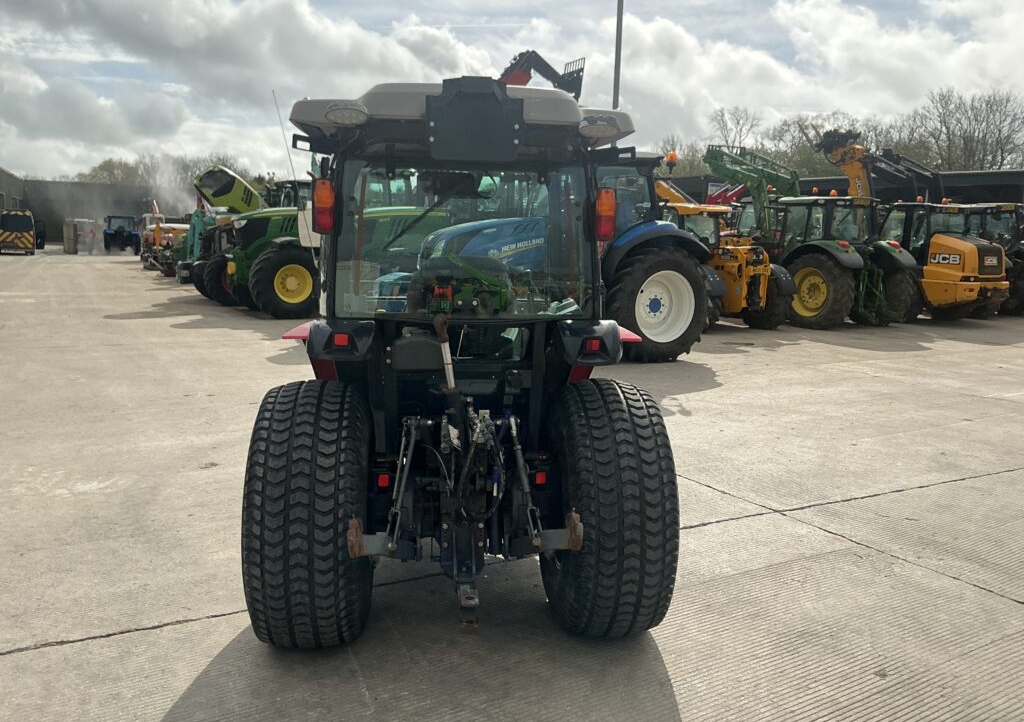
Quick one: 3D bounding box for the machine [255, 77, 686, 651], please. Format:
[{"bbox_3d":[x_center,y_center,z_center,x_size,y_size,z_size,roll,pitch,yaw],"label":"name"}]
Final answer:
[{"bbox_3d":[-0.305,-0.133,4.017,1.500,2.220,3.100,1,8,-8],"label":"machine"}]

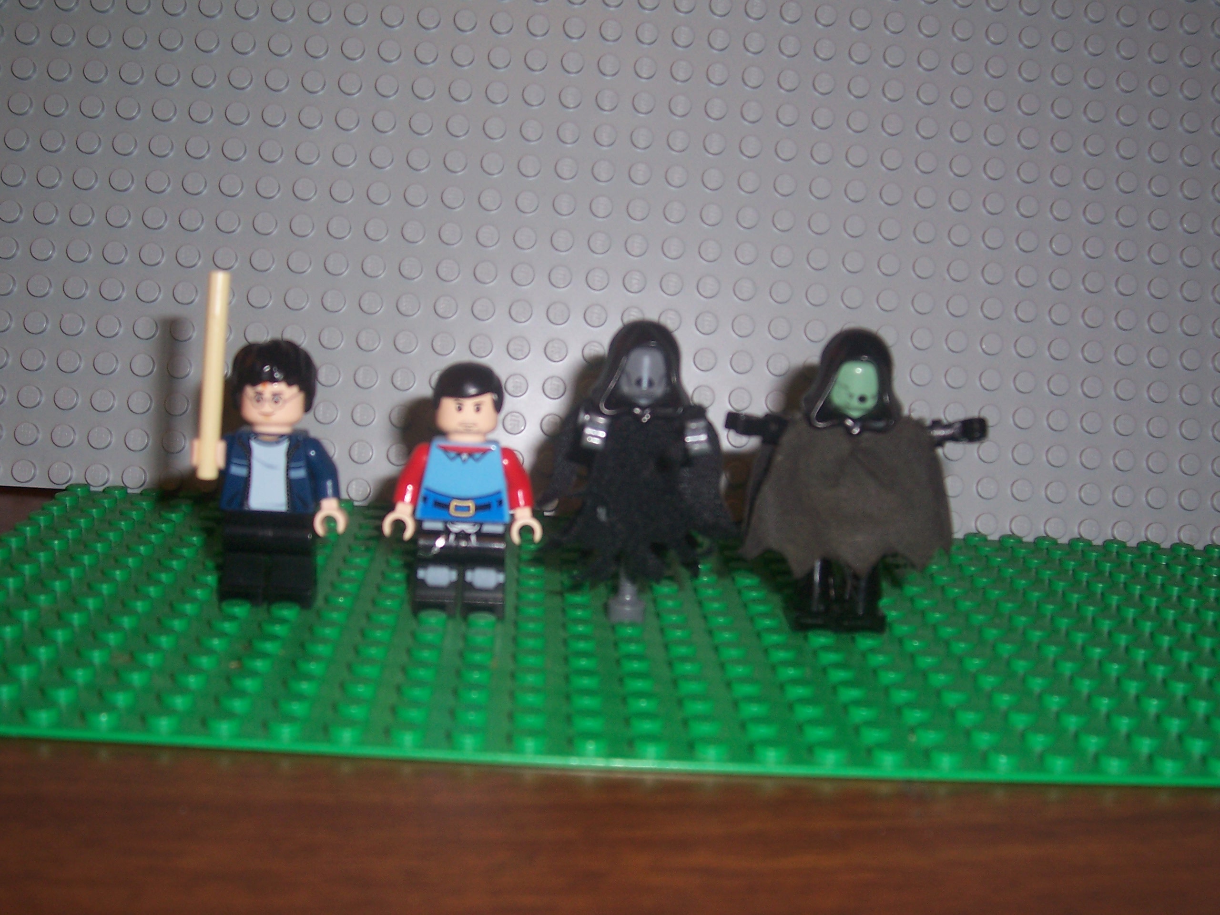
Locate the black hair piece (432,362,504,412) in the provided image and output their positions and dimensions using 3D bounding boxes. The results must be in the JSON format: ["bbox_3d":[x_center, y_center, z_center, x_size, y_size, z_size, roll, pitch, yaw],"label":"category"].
[{"bbox_3d":[-0.023,-0.011,0.242,0.012,0.009,0.012,3,11,-4],"label":"black hair piece"}]

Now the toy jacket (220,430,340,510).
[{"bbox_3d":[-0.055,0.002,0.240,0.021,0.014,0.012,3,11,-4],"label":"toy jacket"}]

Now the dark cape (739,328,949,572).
[{"bbox_3d":[0.041,-0.001,0.245,0.035,0.042,0.021,3,11,-4],"label":"dark cape"}]

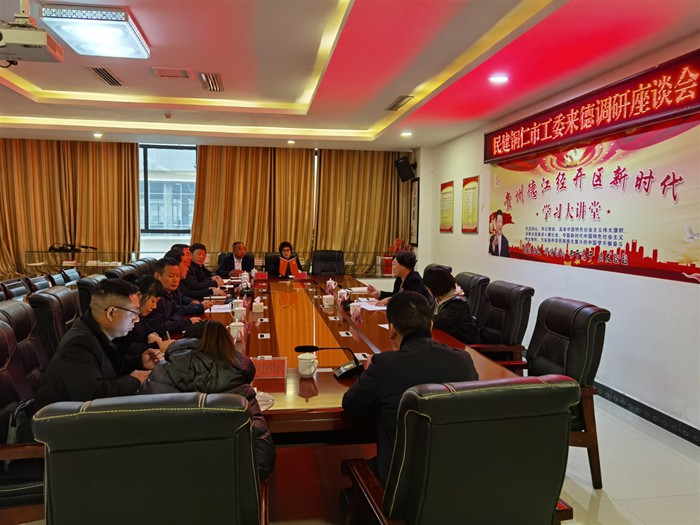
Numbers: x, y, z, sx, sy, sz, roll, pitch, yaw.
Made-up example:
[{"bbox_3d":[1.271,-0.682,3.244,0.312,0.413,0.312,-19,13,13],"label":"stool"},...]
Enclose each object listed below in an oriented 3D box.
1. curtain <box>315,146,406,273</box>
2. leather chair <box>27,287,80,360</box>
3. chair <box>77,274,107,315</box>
[{"bbox_3d":[0.291,-0.915,10.896,1.926,2.590,0.180,0,4,-9],"label":"curtain"},{"bbox_3d":[-1.923,0.740,4.153,0.700,1.100,0.640,0,4,-9],"label":"leather chair"},{"bbox_3d":[-1.962,0.656,4.900,0.680,1.090,0.630,0,5,-9],"label":"chair"}]

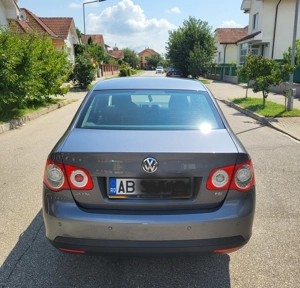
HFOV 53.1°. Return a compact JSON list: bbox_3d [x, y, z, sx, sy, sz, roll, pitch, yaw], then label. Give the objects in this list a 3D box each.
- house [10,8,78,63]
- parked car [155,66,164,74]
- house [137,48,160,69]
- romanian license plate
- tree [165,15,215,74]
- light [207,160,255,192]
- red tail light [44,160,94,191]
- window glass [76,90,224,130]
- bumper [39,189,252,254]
[{"bbox_3d":[-12.400,-9.929,30.480,10.000,7.000,11.000,0,15,1],"label":"house"},{"bbox_3d":[2.200,-15.307,61.839,1.780,1.550,4.300,0,15,1],"label":"parked car"},{"bbox_3d":[-0.300,-29.794,105.908,8.000,7.400,9.000,0,15,1],"label":"house"},{"bbox_3d":[0.000,0.287,1.940,0.525,0.125,0.025,0,15,0],"label":"romanian license plate"},{"bbox_3d":[4.680,-10.892,34.363,5.600,6.900,5.600,0,15,0],"label":"tree"},{"bbox_3d":[0.590,0.254,2.134,0.440,0.200,0.290,0,15,0],"label":"light"},{"bbox_3d":[-0.590,0.254,2.134,0.440,0.200,0.290,0,15,0],"label":"red tail light"},{"bbox_3d":[0.005,-0.314,2.698,1.260,0.120,0.590,0,43,0],"label":"window glass"},{"bbox_3d":[-0.003,0.562,2.162,1.750,0.390,0.520,0,15,0],"label":"bumper"}]

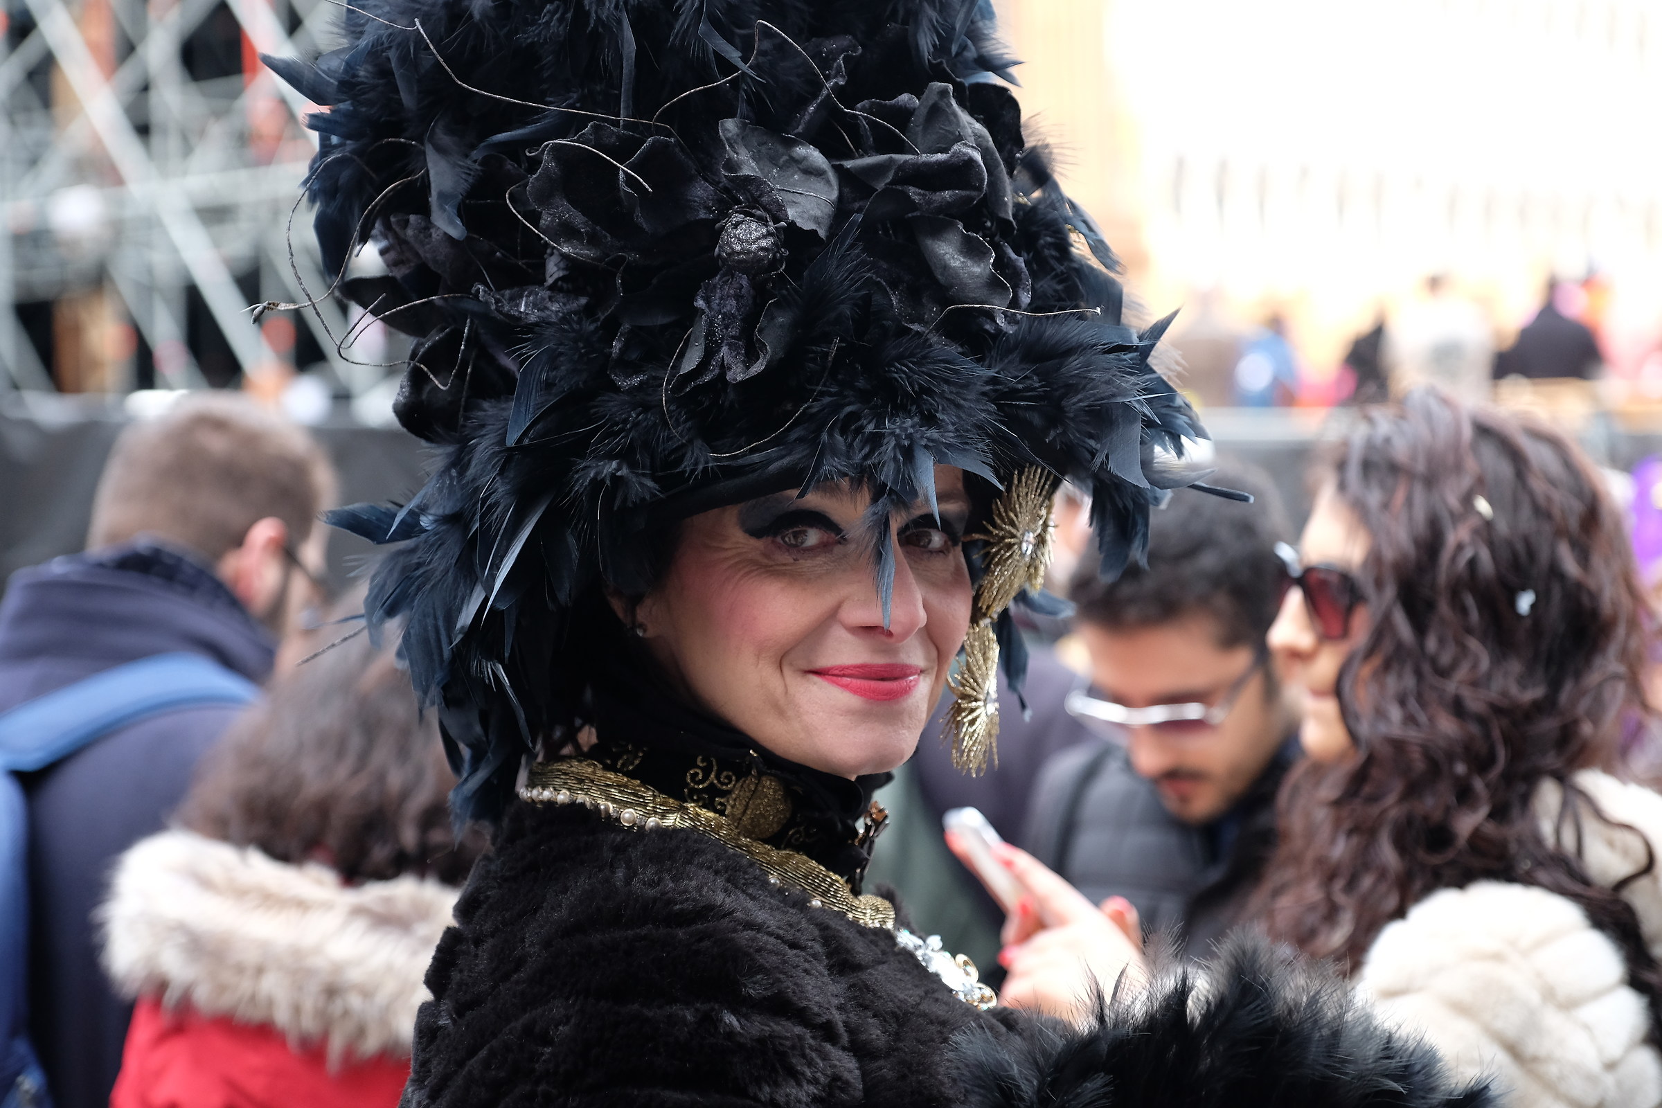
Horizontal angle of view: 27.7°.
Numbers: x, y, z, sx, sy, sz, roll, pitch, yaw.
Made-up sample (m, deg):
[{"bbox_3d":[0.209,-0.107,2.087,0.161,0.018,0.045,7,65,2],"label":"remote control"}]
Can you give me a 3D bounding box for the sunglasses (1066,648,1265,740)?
[{"bbox_3d":[0.282,0.099,2.765,0.140,0.045,0.145,3,38,24],"label":"sunglasses"}]

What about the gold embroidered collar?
[{"bbox_3d":[-0.056,0.136,1.580,0.178,0.085,0.170,0,0,-6],"label":"gold embroidered collar"}]

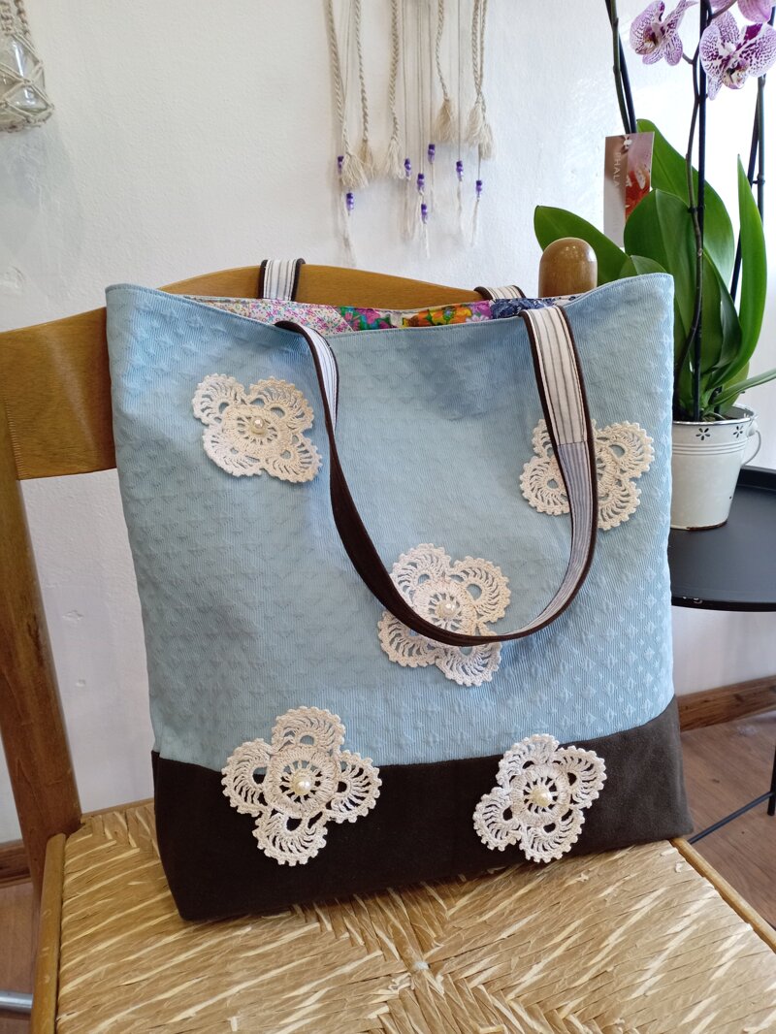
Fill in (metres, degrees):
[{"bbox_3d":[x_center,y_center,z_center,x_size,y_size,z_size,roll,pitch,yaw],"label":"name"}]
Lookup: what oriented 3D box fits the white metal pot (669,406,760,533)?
[{"bbox_3d":[0.334,-0.058,0.914,0.144,0.125,0.136,5,20,20],"label":"white metal pot"}]

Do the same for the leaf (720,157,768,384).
[{"bbox_3d":[0.365,-0.252,0.827,0.052,0.232,0.055,6,21,22],"label":"leaf"}]

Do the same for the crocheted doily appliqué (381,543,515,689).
[{"bbox_3d":[0.035,0.062,0.495,0.084,0.090,0.008,-5,6,-10],"label":"crocheted doily appliqué"}]

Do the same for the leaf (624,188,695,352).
[{"bbox_3d":[0.283,-0.253,0.841,0.074,0.178,0.050,4,20,17],"label":"leaf"}]

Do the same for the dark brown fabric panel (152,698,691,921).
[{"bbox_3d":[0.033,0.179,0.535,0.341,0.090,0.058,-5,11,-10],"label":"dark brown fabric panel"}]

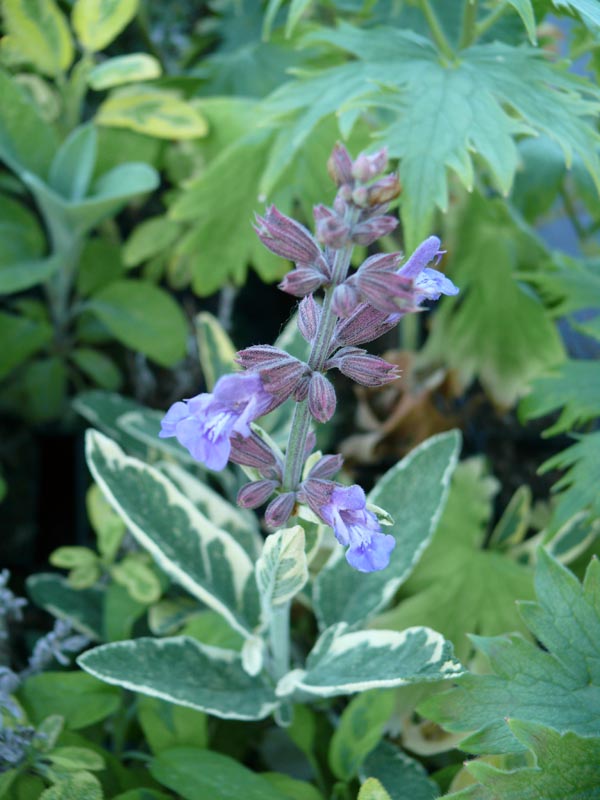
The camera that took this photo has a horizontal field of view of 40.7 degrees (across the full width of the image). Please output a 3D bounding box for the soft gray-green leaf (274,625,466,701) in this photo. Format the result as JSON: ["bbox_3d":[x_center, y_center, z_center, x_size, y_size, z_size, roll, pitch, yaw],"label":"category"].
[{"bbox_3d":[0.022,0.085,0.260,0.060,0.013,0.023,-7,44,4],"label":"soft gray-green leaf"}]

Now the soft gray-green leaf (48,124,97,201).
[{"bbox_3d":[-0.114,-0.119,0.407,0.023,0.037,0.012,3,8,-11],"label":"soft gray-green leaf"}]

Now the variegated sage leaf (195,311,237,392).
[{"bbox_3d":[-0.033,-0.017,0.333,0.017,0.040,0.010,-18,8,-20],"label":"variegated sage leaf"}]

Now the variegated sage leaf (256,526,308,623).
[{"bbox_3d":[-0.005,0.052,0.245,0.015,0.032,0.010,14,18,7],"label":"variegated sage leaf"}]

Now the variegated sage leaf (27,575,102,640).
[{"bbox_3d":[-0.090,0.083,0.323,0.040,0.010,0.021,28,55,-7],"label":"variegated sage leaf"}]

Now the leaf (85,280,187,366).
[{"bbox_3d":[-0.084,-0.040,0.420,0.061,0.012,0.031,36,58,9],"label":"leaf"}]

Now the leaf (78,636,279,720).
[{"bbox_3d":[-0.039,0.089,0.259,0.063,0.010,0.023,11,43,-6],"label":"leaf"}]

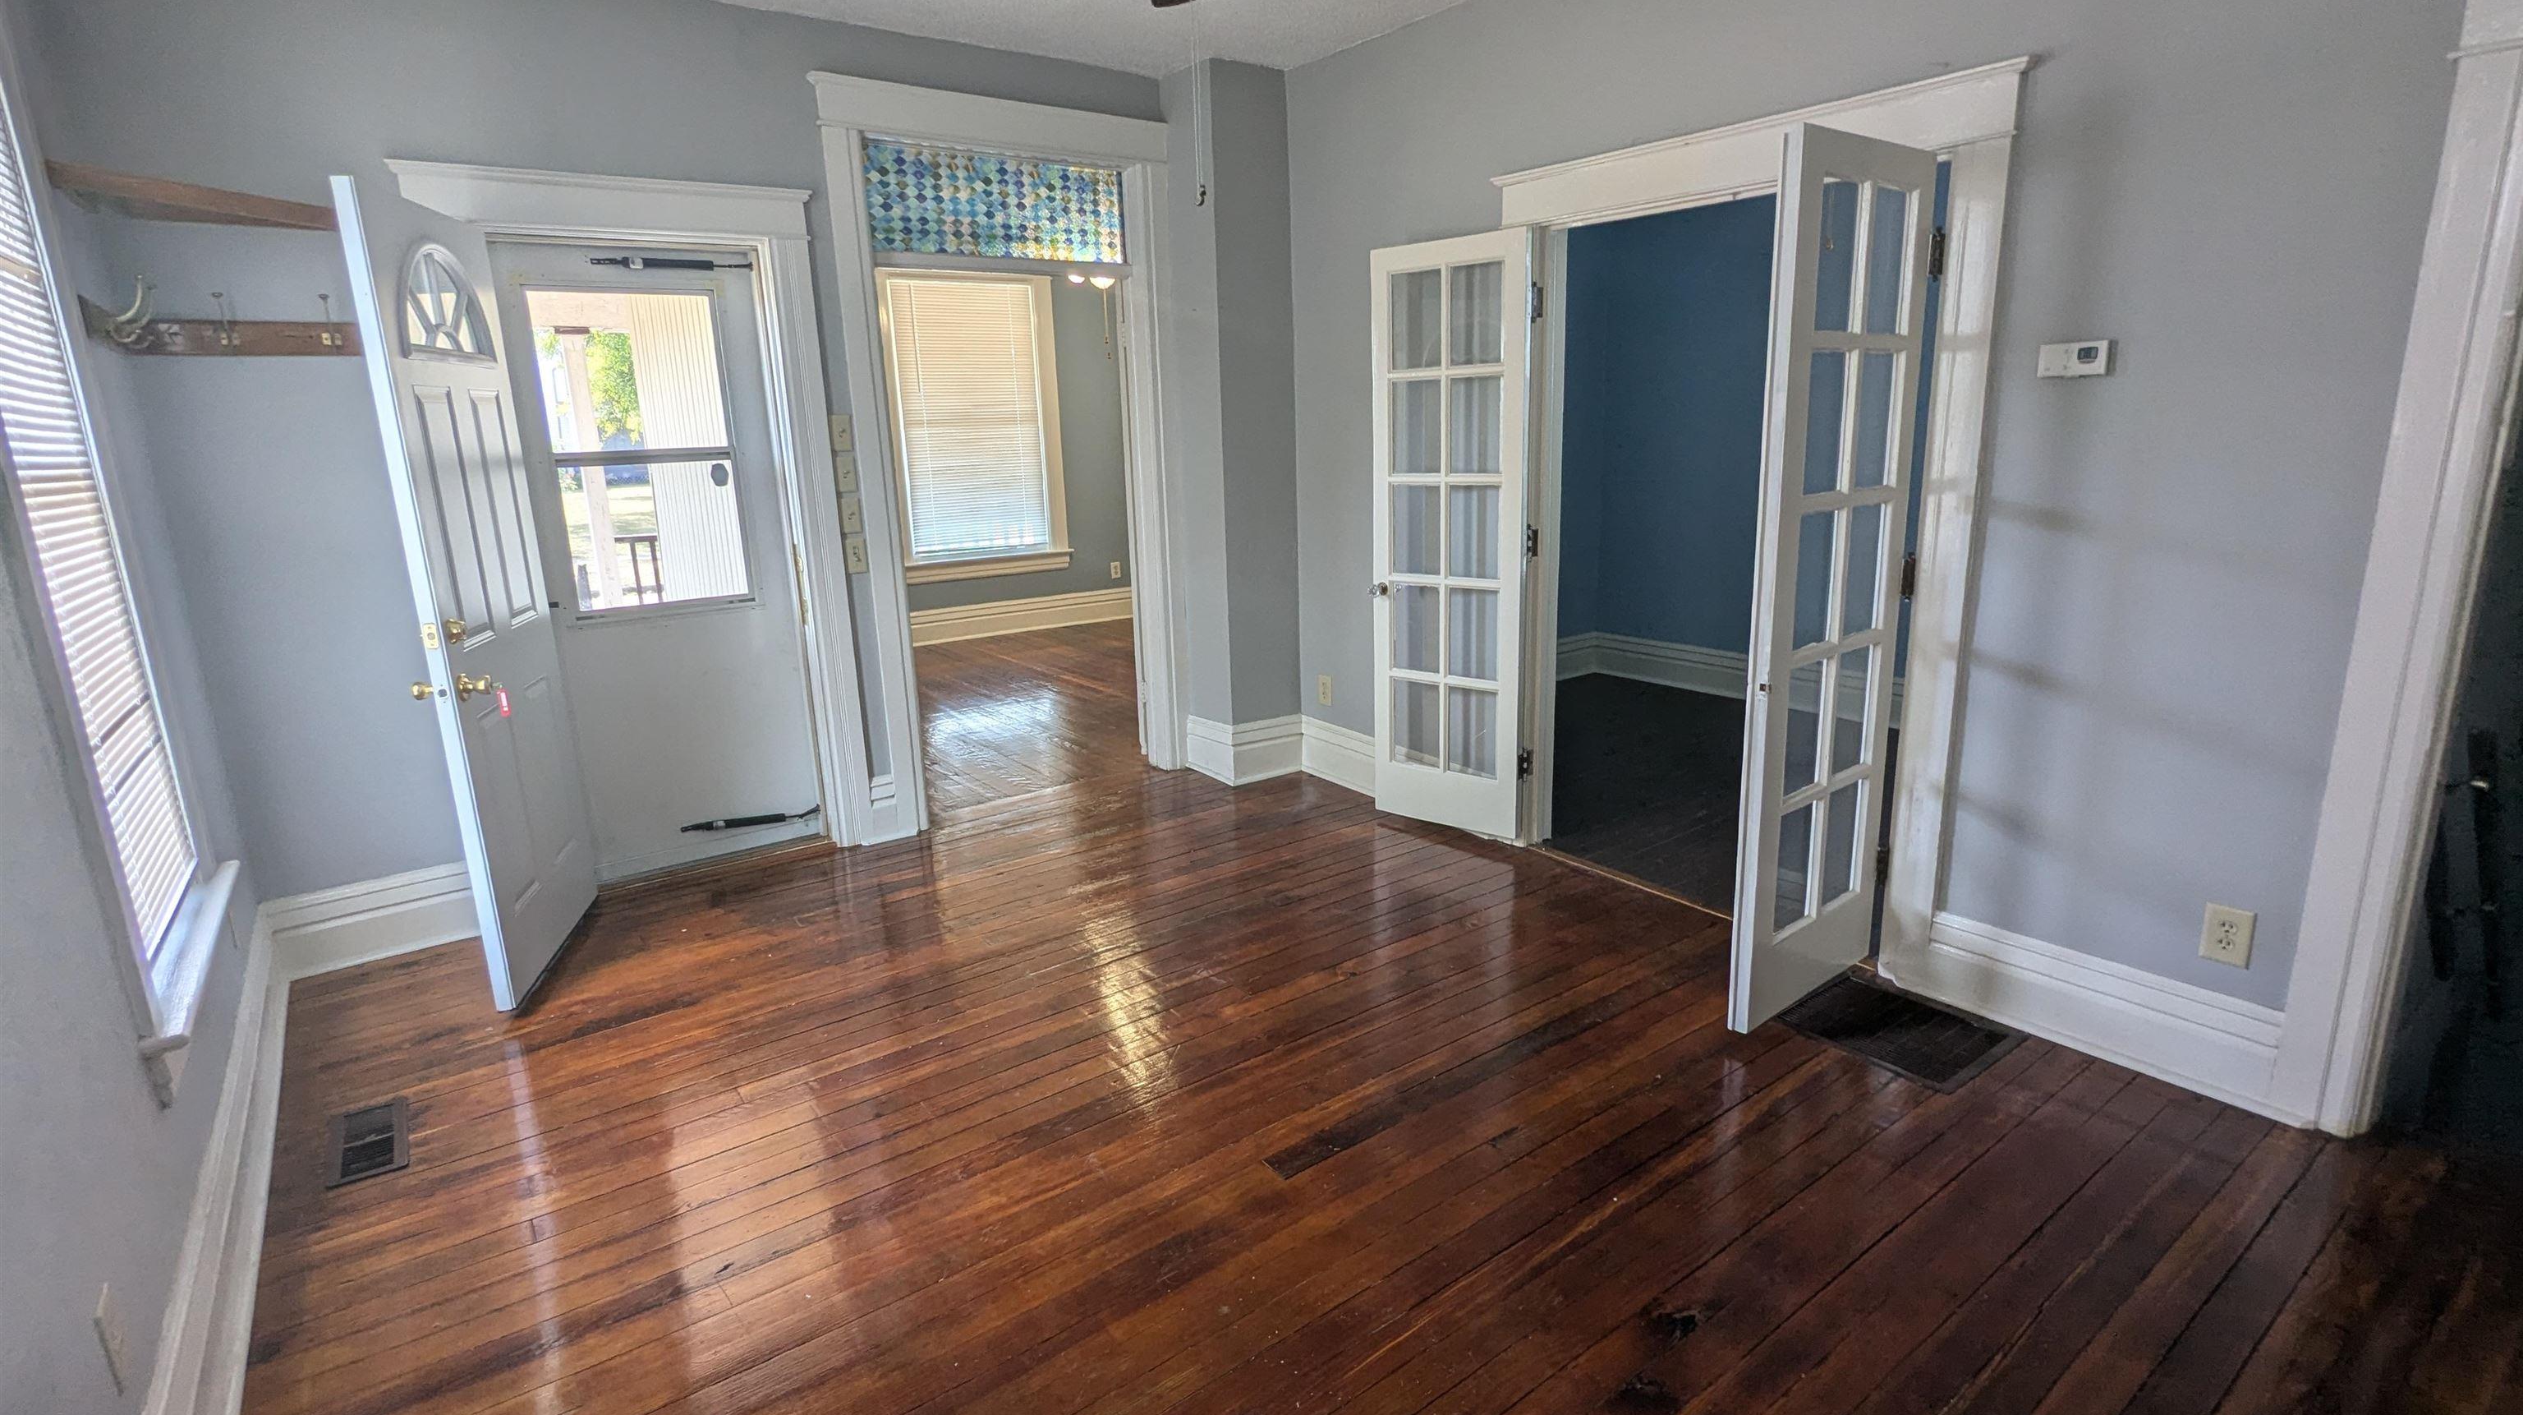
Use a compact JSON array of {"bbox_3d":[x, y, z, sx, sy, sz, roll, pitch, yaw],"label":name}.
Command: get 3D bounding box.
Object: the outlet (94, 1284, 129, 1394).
[{"bbox_3d":[-1.528,0.840,1.556,0.010,0.122,0.082,-13,17,-36],"label":"outlet"}]

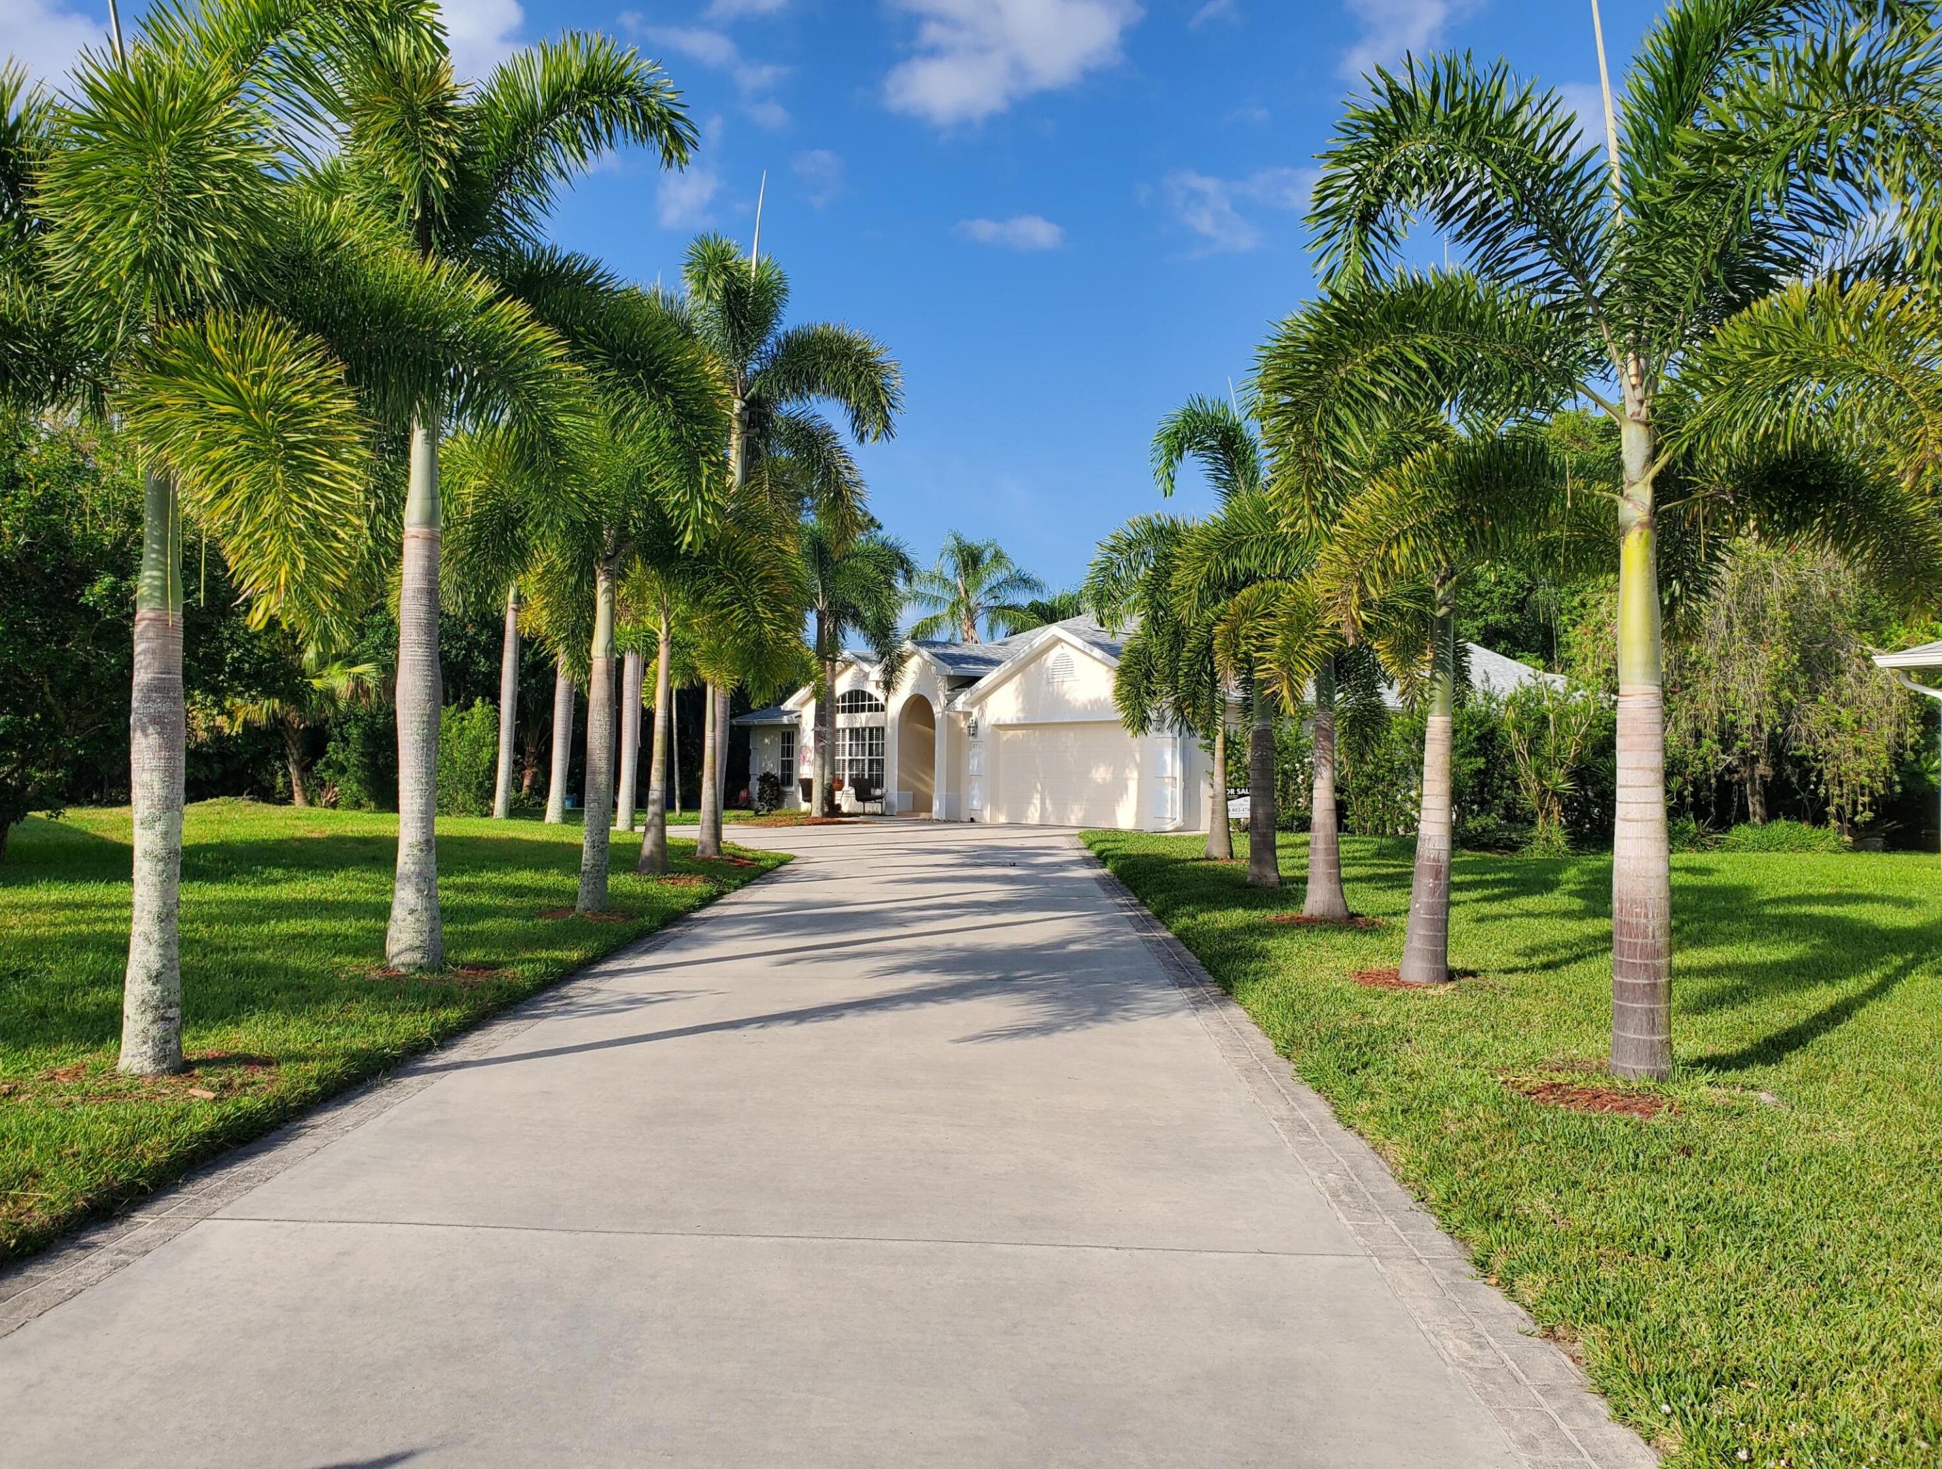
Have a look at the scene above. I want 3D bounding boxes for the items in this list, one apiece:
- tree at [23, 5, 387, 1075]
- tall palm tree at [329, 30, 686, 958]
[{"bbox_3d":[-3.975,-1.003,7.200,2.750,5.300,2.700,0,-1,0],"label":"tree"},{"bbox_3d":[-3.488,-1.769,10.800,3.000,6.900,3.000,0,-1,0],"label":"tall palm tree"}]

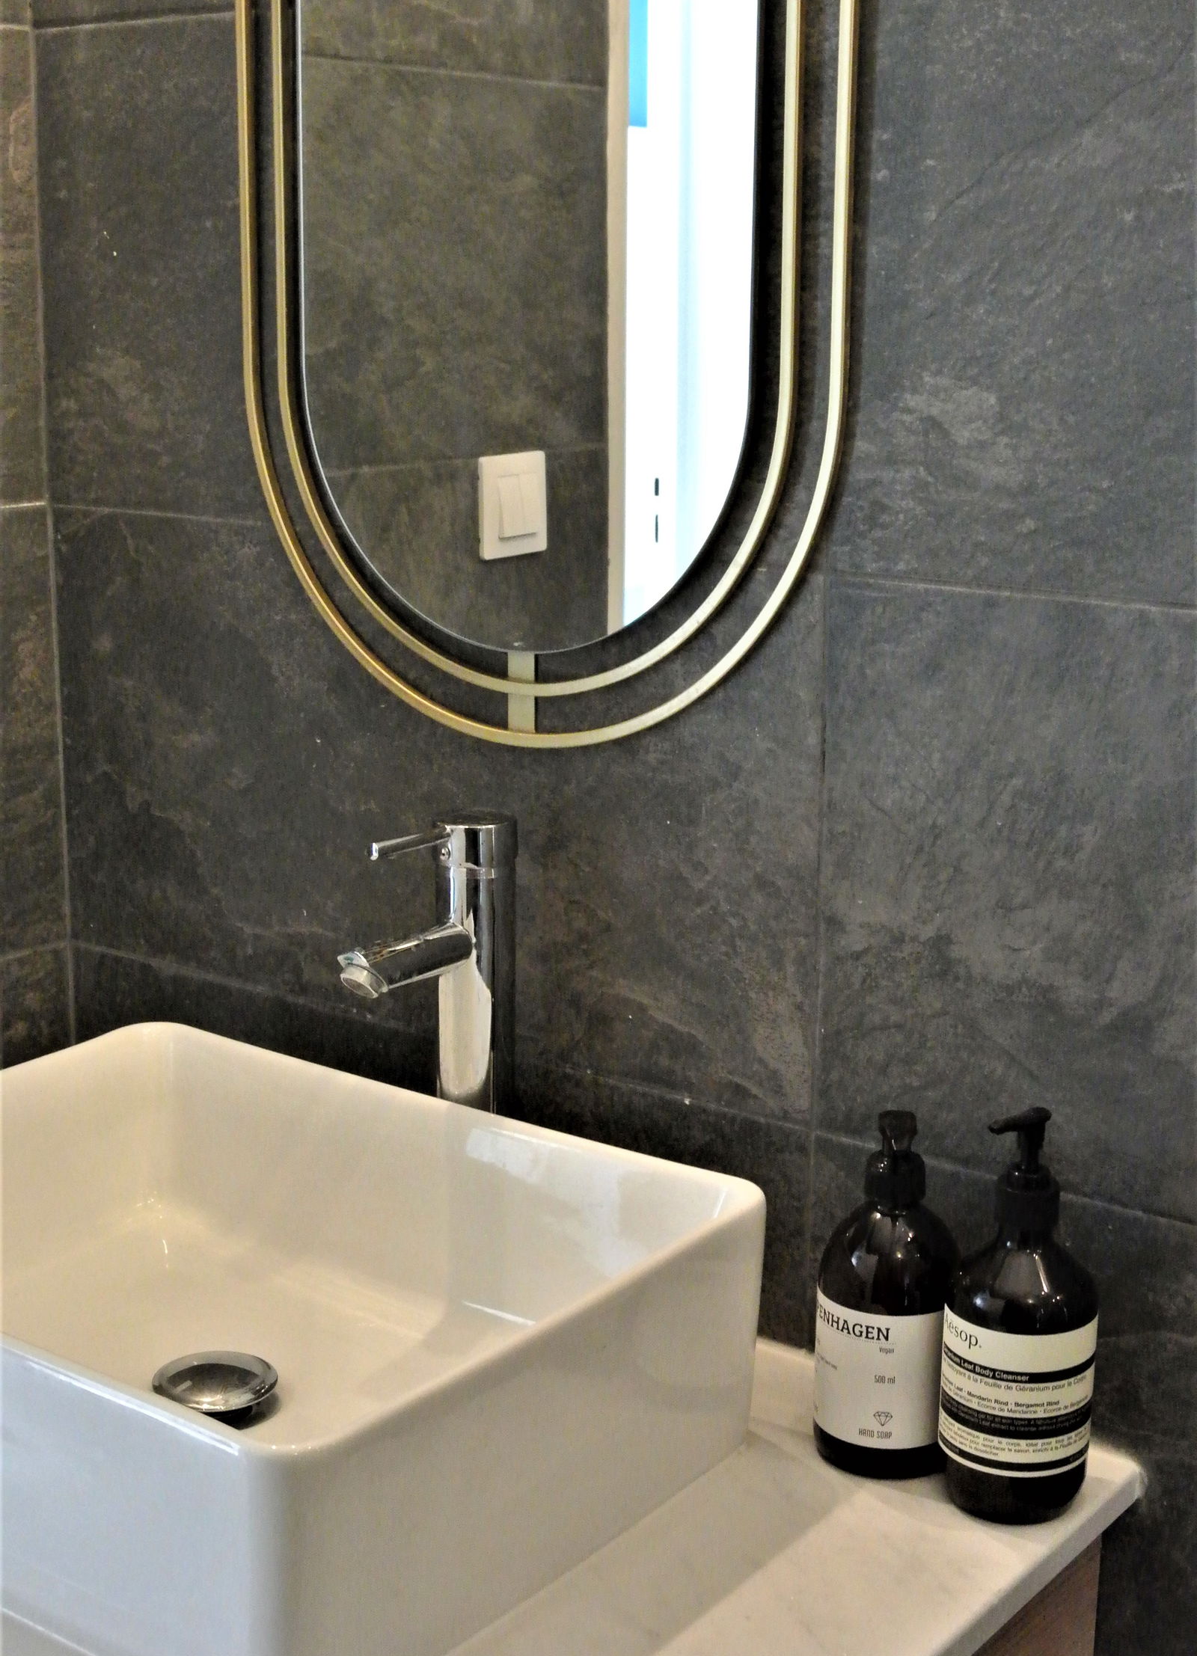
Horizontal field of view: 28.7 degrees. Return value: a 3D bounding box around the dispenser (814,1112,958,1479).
[{"bbox_3d":[0.148,0.234,1.196,0.073,0.181,0.075,1,13,4],"label":"dispenser"}]

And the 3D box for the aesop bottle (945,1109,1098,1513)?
[{"bbox_3d":[0.208,0.234,1.150,0.074,0.203,0.073,1,13,0],"label":"aesop bottle"}]

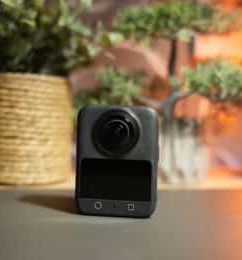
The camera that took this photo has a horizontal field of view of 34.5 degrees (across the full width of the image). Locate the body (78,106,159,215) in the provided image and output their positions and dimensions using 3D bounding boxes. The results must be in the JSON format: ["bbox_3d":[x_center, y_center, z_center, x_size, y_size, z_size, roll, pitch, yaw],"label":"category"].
[{"bbox_3d":[-0.003,0.023,0.294,0.061,0.081,0.036,2,3,9],"label":"body"}]

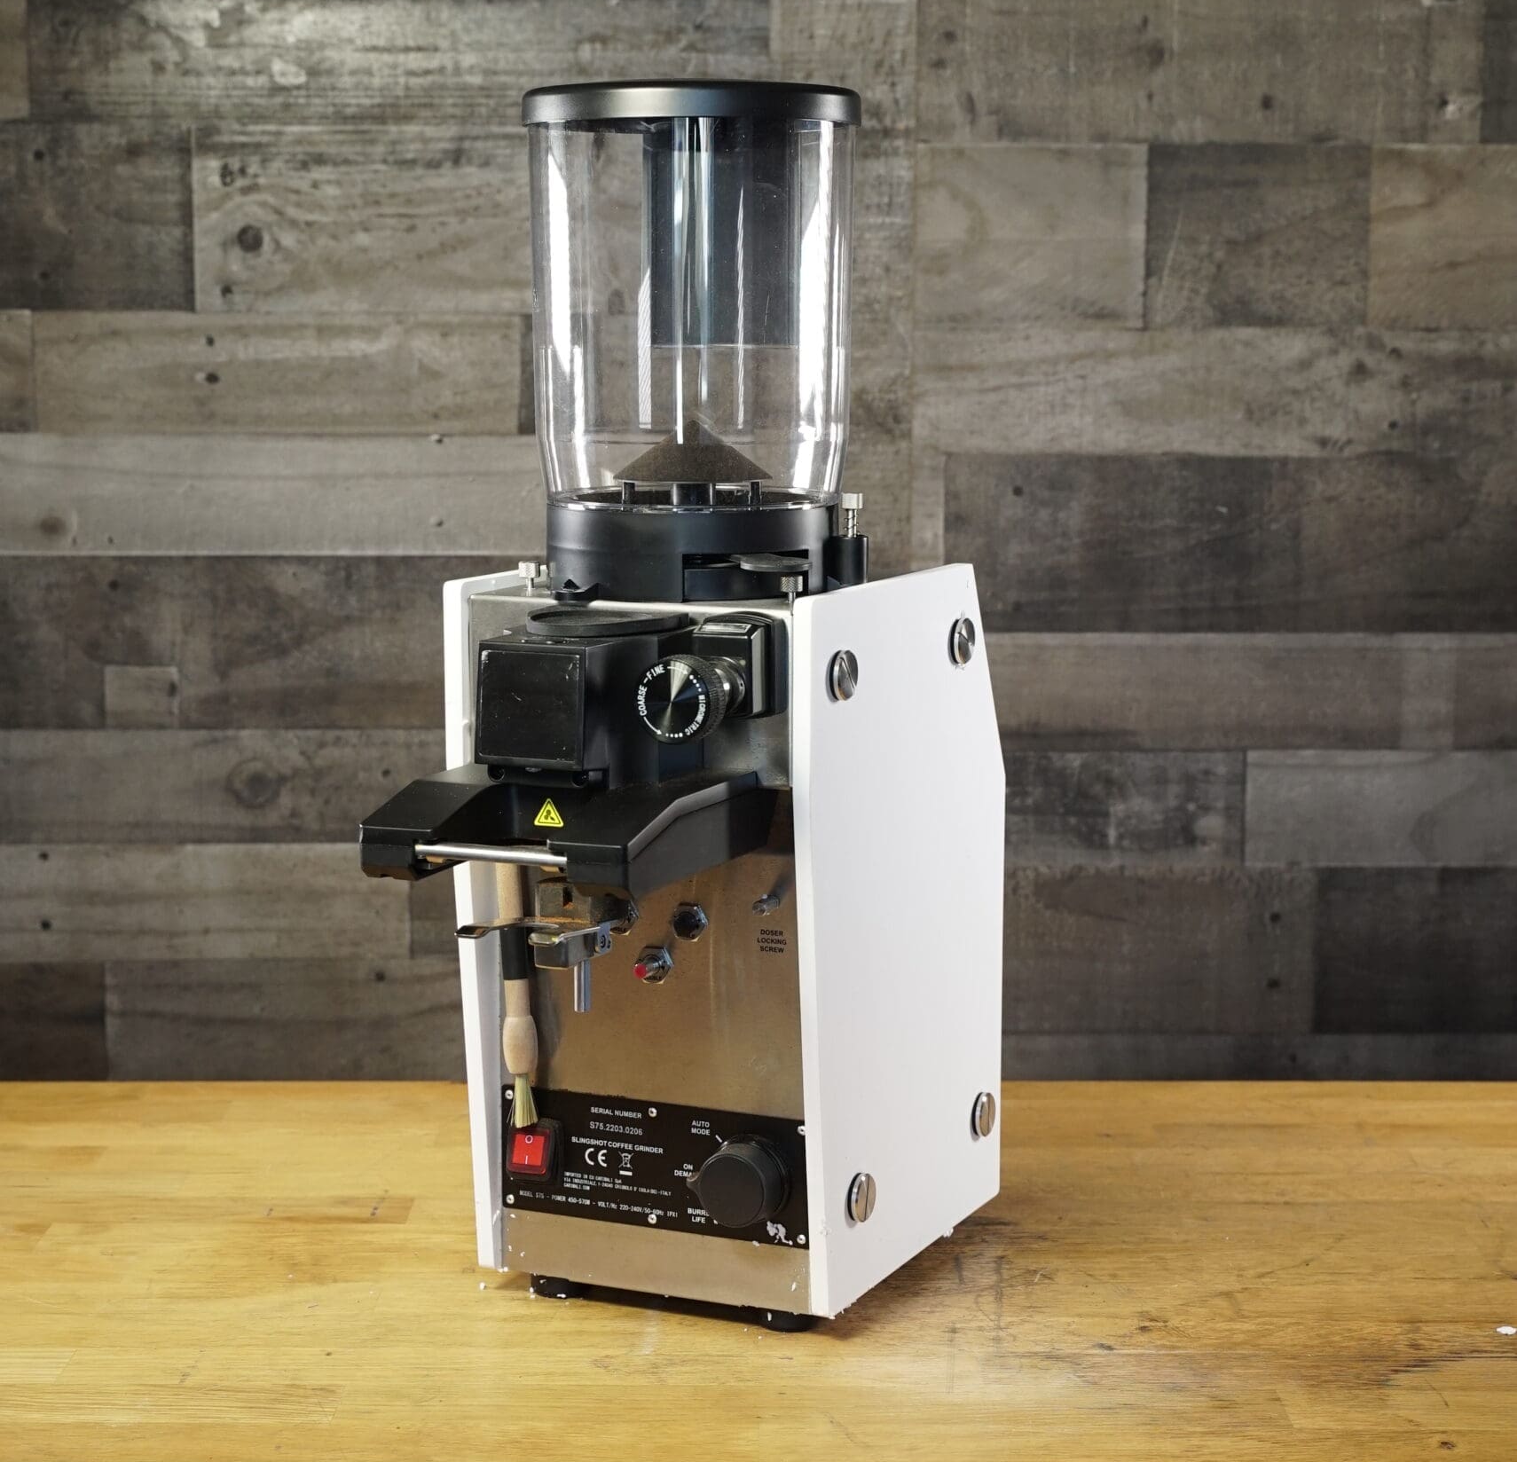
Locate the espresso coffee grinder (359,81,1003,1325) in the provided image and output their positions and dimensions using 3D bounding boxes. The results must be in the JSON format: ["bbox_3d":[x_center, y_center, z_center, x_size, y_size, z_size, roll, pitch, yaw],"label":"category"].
[{"bbox_3d":[-0.040,-0.011,1.678,0.215,0.651,0.416,4,9,25],"label":"espresso coffee grinder"}]

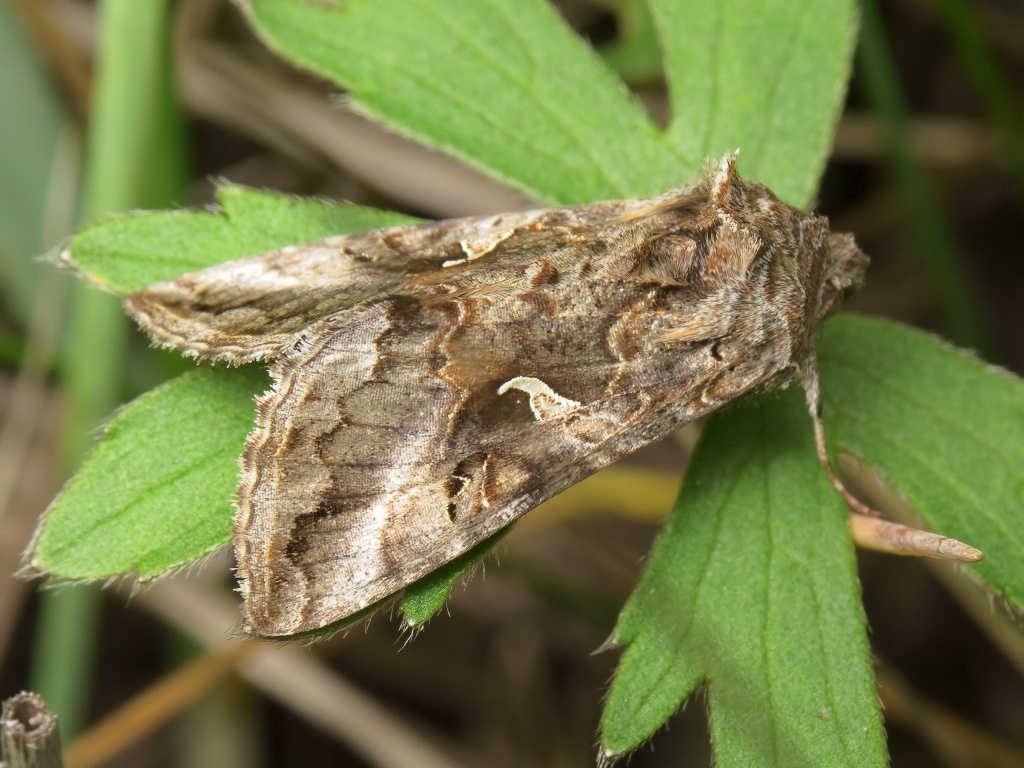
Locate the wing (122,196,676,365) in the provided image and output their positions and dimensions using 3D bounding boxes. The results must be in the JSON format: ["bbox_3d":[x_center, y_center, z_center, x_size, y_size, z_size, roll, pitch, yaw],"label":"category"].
[{"bbox_3d":[-0.003,-0.003,0.068,0.016,0.002,0.006,-10,25,6],"label":"wing"}]

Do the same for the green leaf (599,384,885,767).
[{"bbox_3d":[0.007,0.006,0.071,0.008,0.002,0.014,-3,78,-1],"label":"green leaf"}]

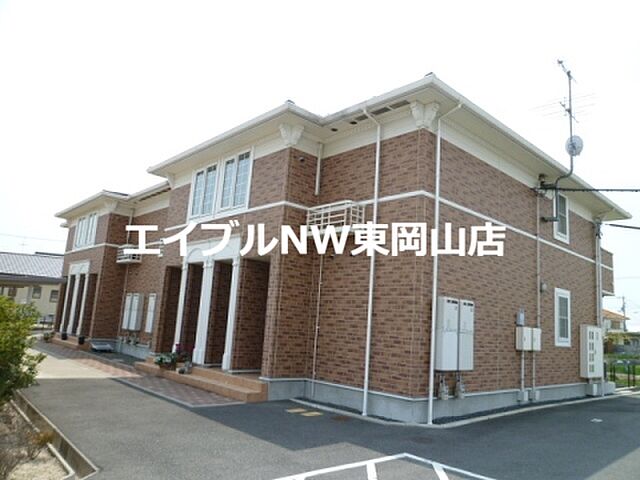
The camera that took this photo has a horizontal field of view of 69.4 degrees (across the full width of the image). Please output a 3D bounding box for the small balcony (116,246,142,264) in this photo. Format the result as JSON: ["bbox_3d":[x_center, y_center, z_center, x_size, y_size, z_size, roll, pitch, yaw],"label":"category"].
[{"bbox_3d":[-7.219,0.569,17.522,0.450,0.650,1.320,13,-13,-41],"label":"small balcony"}]

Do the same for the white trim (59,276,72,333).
[{"bbox_3d":[-11.254,2.819,20.495,0.090,2.480,0.190,13,-13,-41],"label":"white trim"}]

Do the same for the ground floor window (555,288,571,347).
[{"bbox_3d":[6.383,2.036,12.129,1.100,1.499,0.117,14,-14,-41],"label":"ground floor window"}]

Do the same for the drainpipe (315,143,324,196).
[{"bbox_3d":[0.005,-1.596,10.261,0.070,1.240,0.070,13,-13,-41],"label":"drainpipe"}]

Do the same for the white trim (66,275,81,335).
[{"bbox_3d":[-10.627,2.784,19.976,0.180,2.551,0.410,14,-14,-41],"label":"white trim"}]

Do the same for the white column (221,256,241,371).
[{"bbox_3d":[-2.012,1.666,10.535,0.160,2.578,0.220,14,-14,-41],"label":"white column"}]

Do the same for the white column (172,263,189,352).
[{"bbox_3d":[-3.738,1.866,12.327,0.090,2.500,0.190,13,-13,-41],"label":"white column"}]

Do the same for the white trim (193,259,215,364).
[{"bbox_3d":[-2.874,1.776,11.480,0.180,2.578,0.410,14,-14,-41],"label":"white trim"}]

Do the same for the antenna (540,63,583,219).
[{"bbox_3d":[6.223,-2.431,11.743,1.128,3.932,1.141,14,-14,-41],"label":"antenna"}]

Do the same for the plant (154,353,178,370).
[{"bbox_3d":[-3.906,3.092,11.762,0.440,0.454,0.522,14,-14,-41],"label":"plant"}]

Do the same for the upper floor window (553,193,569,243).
[{"bbox_3d":[6.608,-0.624,12.645,1.093,1.368,0.117,14,-14,-41],"label":"upper floor window"}]

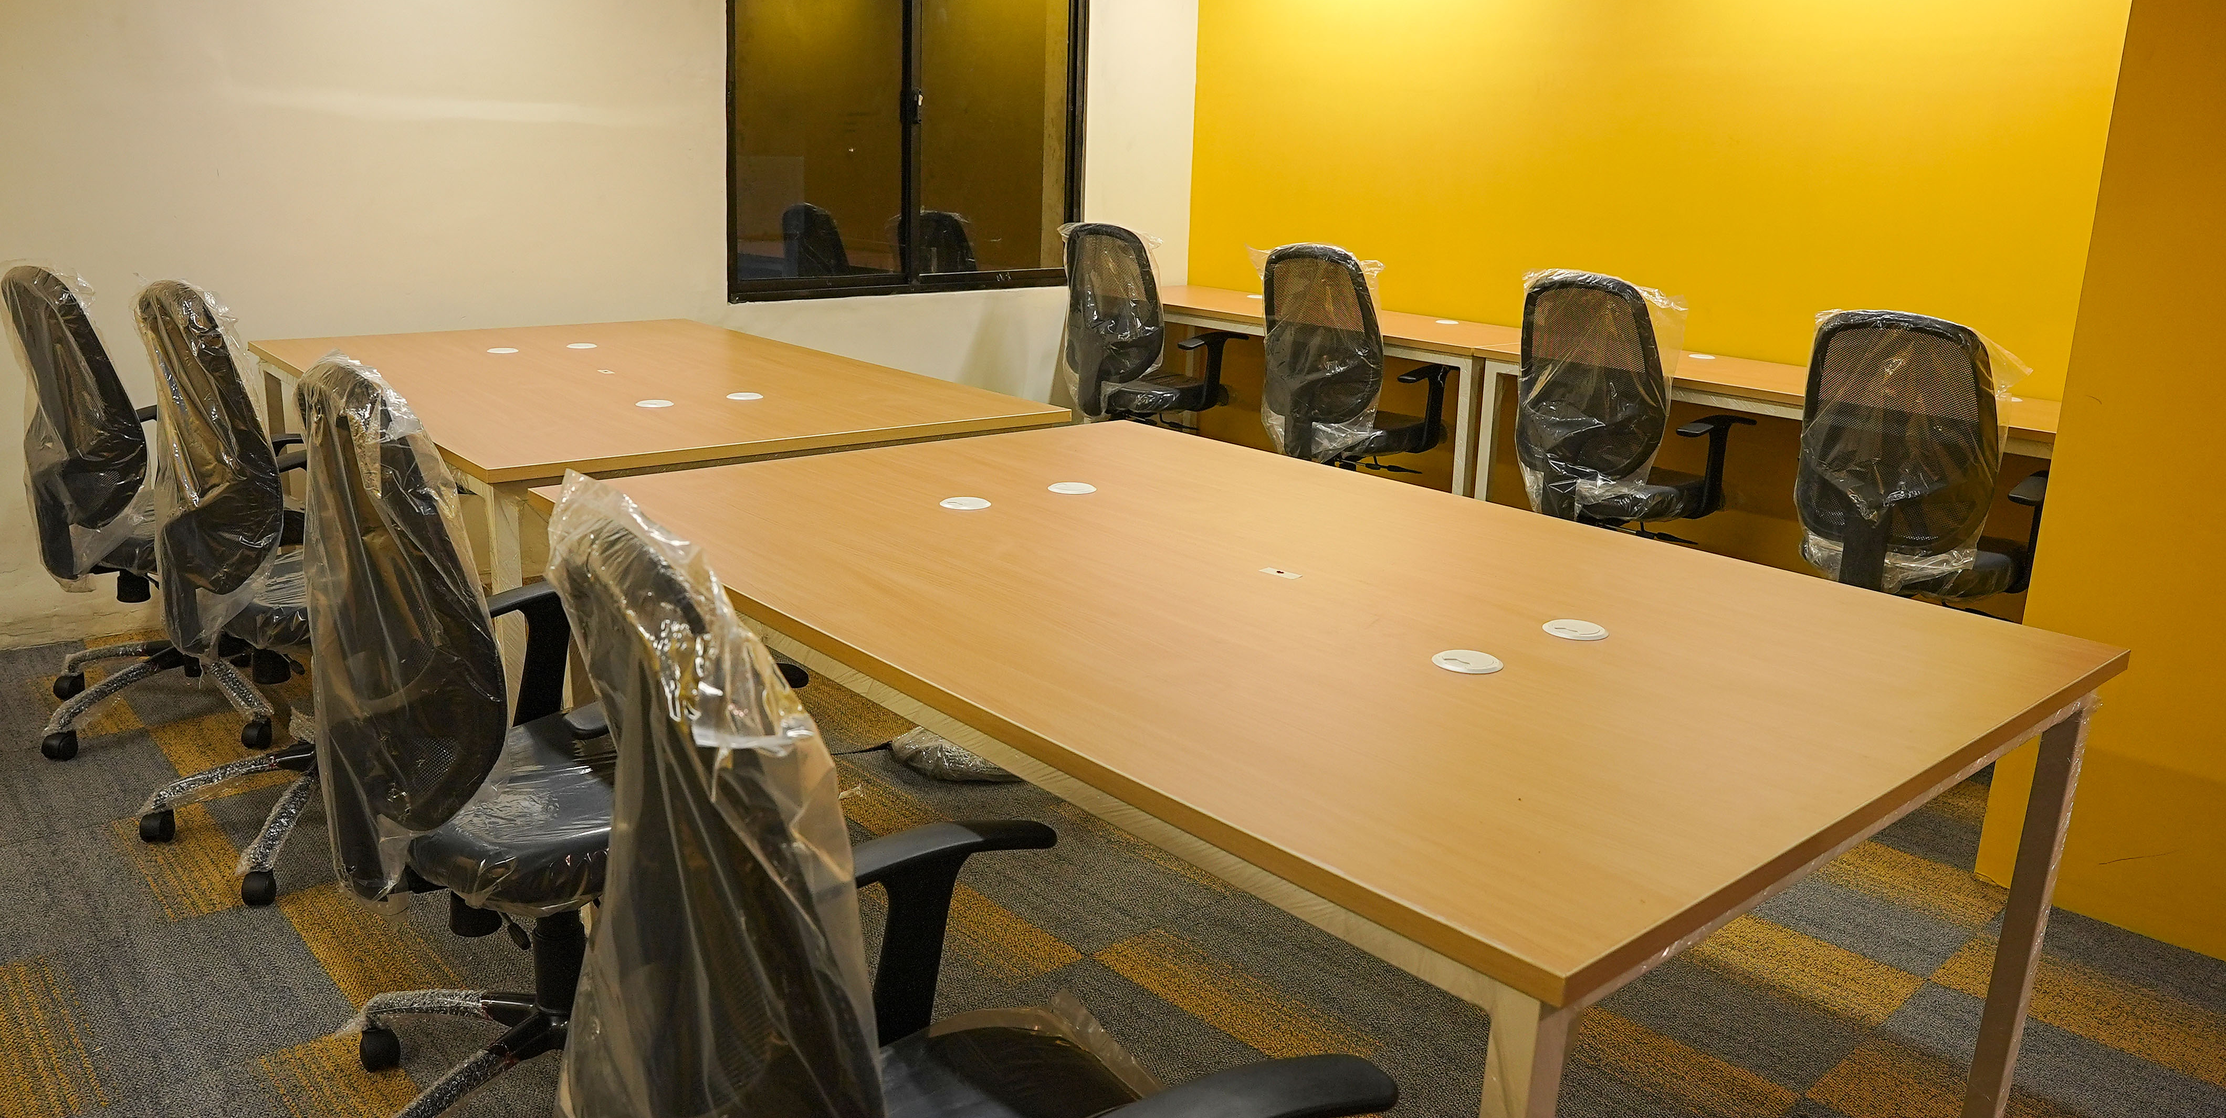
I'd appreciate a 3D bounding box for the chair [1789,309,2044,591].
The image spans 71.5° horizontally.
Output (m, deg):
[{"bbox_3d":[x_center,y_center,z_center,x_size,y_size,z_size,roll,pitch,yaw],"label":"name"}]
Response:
[{"bbox_3d":[1.847,-0.061,3.551,0.620,1.000,0.620,-7,18,-32],"label":"chair"}]

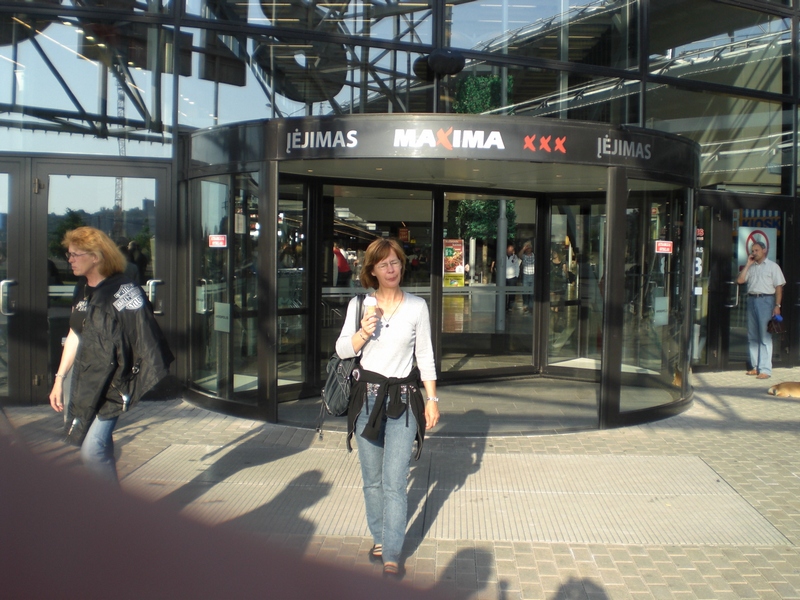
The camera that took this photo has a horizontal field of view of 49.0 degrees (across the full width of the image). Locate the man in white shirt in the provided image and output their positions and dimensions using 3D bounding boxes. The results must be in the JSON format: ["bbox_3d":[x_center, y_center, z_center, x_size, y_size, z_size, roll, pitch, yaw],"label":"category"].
[{"bbox_3d":[4.850,0.135,11.815,0.560,1.800,0.400,4,4,43],"label":"man in white shirt"}]

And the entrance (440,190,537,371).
[{"bbox_3d":[1.087,-0.203,10.788,1.680,2.240,0.100,-1,4,-38],"label":"entrance"}]

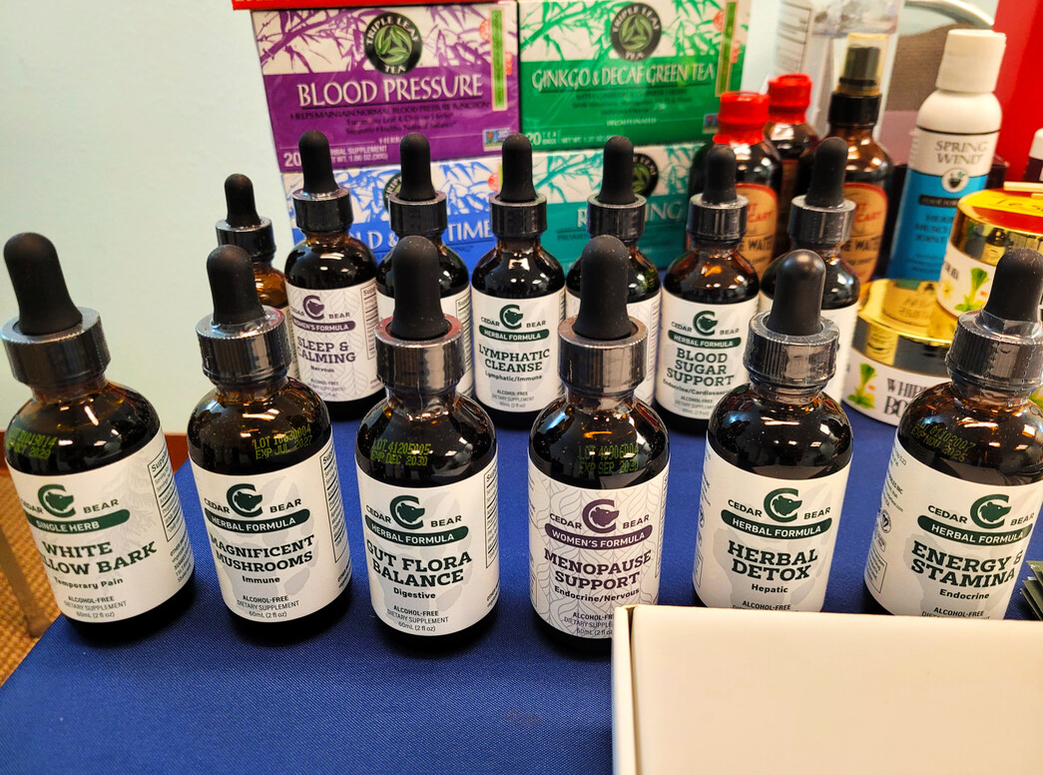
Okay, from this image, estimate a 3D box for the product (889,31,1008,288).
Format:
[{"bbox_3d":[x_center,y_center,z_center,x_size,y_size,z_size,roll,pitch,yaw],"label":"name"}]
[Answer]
[{"bbox_3d":[0.242,-0.122,0.446,0.041,0.146,0.041,6,28,14],"label":"product"}]

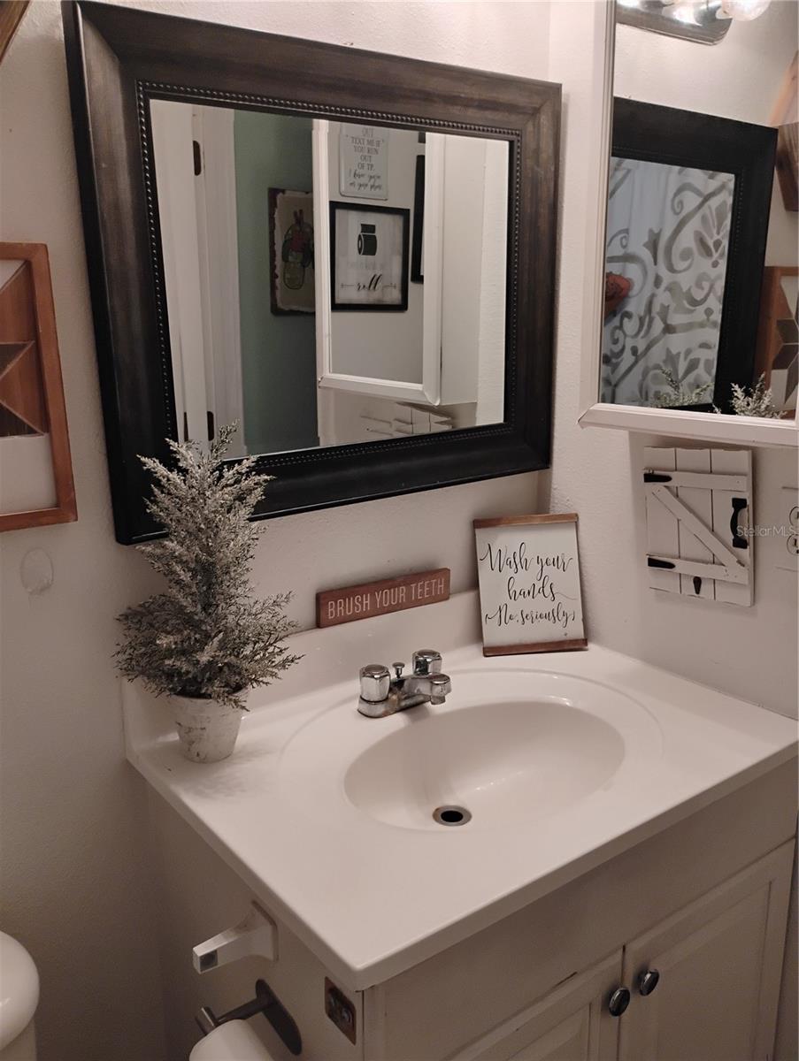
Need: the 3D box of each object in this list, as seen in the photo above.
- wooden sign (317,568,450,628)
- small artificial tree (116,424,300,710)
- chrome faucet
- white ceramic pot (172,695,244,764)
[{"bbox_3d":[-0.019,0.105,1.408,0.256,0.057,0.016,-11,16,-35],"label":"wooden sign"},{"bbox_3d":[-0.258,0.048,1.143,0.240,0.365,0.225,-11,16,-35],"label":"small artificial tree"},{"bbox_3d":[0.033,0.240,1.315,0.155,0.070,0.137,-11,16,-35],"label":"chrome faucet"},{"bbox_3d":[-0.264,0.262,1.196,0.095,0.098,0.095,-2,13,0],"label":"white ceramic pot"}]

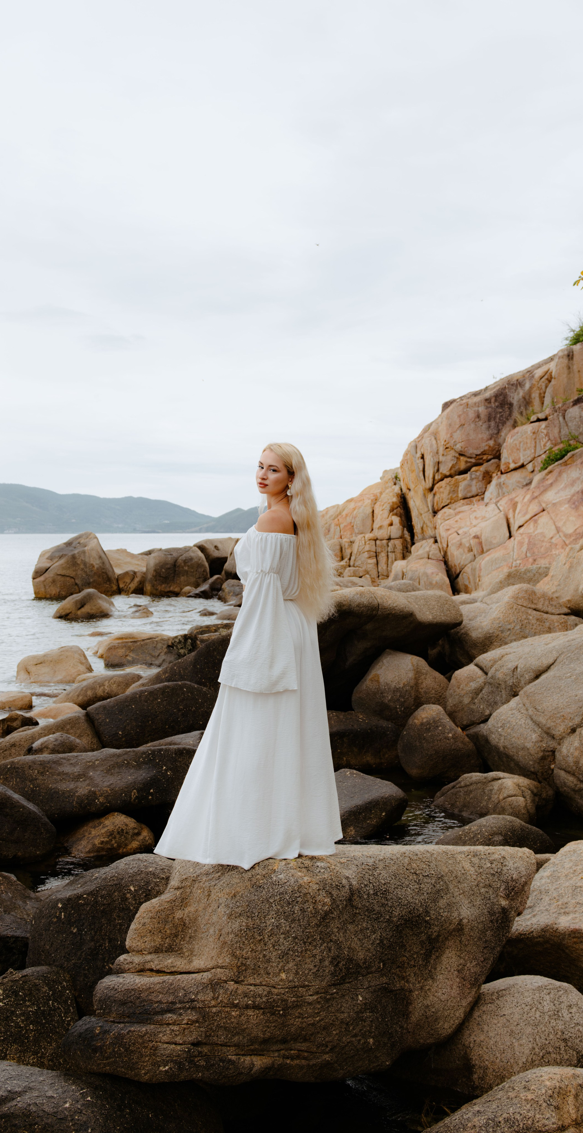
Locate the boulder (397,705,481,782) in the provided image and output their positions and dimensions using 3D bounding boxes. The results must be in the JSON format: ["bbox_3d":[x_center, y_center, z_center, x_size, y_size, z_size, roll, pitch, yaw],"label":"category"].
[{"bbox_3d":[1.374,1.643,9.650,0.770,0.700,0.750,0,2,8],"label":"boulder"}]

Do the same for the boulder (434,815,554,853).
[{"bbox_3d":[1.406,1.921,7.200,0.860,0.420,0.680,0,2,11],"label":"boulder"}]

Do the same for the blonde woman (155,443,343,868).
[{"bbox_3d":[-0.178,0.349,4.360,0.760,1.735,0.580,0,2,10],"label":"blonde woman"}]

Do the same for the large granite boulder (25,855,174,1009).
[{"bbox_3d":[-0.886,1.733,4.950,0.740,0.720,0.850,0,2,-10],"label":"large granite boulder"}]

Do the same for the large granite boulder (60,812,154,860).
[{"bbox_3d":[-1.330,1.931,7.500,0.680,0.340,0.600,0,2,-10],"label":"large granite boulder"}]

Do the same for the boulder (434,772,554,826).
[{"bbox_3d":[1.620,1.811,8.300,0.970,0.390,0.750,0,2,0],"label":"boulder"}]

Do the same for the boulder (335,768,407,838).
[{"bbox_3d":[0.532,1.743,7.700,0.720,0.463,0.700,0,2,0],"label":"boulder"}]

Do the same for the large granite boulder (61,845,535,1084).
[{"bbox_3d":[0.030,1.630,4.420,1.980,0.900,1.150,0,2,0],"label":"large granite boulder"}]

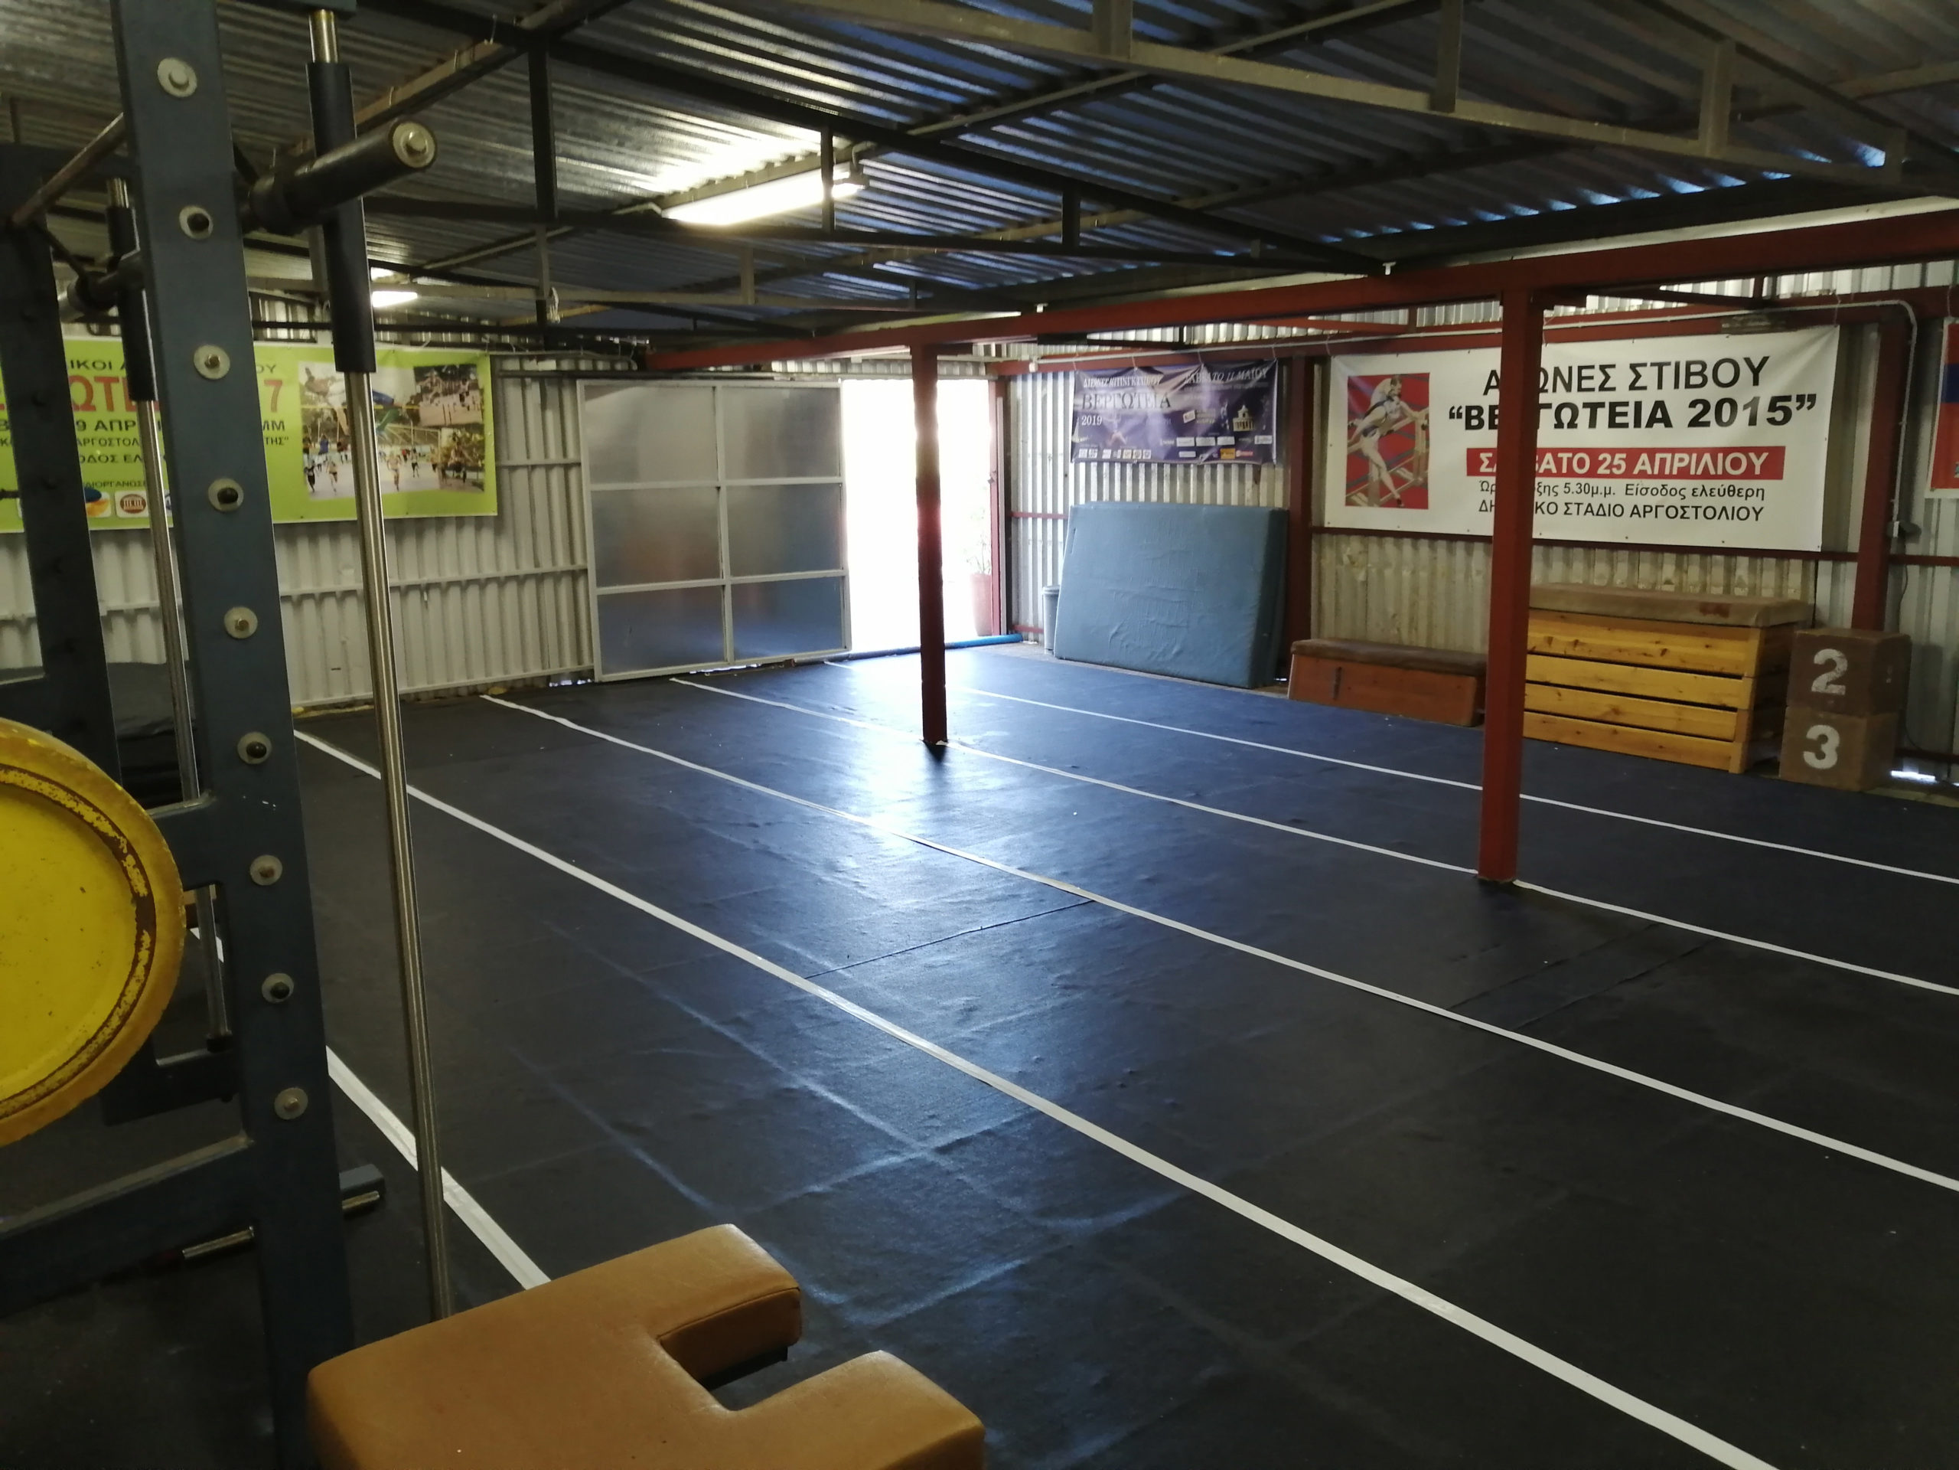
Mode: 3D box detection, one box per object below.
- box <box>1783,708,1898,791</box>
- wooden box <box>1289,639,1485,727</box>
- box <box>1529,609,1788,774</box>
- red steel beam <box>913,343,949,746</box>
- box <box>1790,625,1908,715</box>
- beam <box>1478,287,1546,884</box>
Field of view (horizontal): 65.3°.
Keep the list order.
[{"bbox_3d":[3.938,0.037,6.978,0.325,0.325,0.356,-9,14,-33],"label":"box"},{"bbox_3d":[2.430,-0.321,8.882,0.377,0.340,1.282,-10,14,-37],"label":"wooden box"},{"bbox_3d":[3.333,-0.302,7.710,0.443,0.728,1.337,-10,14,-37],"label":"box"},{"bbox_3d":[-0.253,-0.991,8.064,0.098,2.076,0.092,-10,14,-37],"label":"red steel beam"},{"bbox_3d":[3.936,-0.289,6.912,0.325,0.335,0.354,-9,14,-33],"label":"box"},{"bbox_3d":[1.876,-0.497,5.399,0.098,2.070,0.092,-10,14,-37],"label":"beam"}]

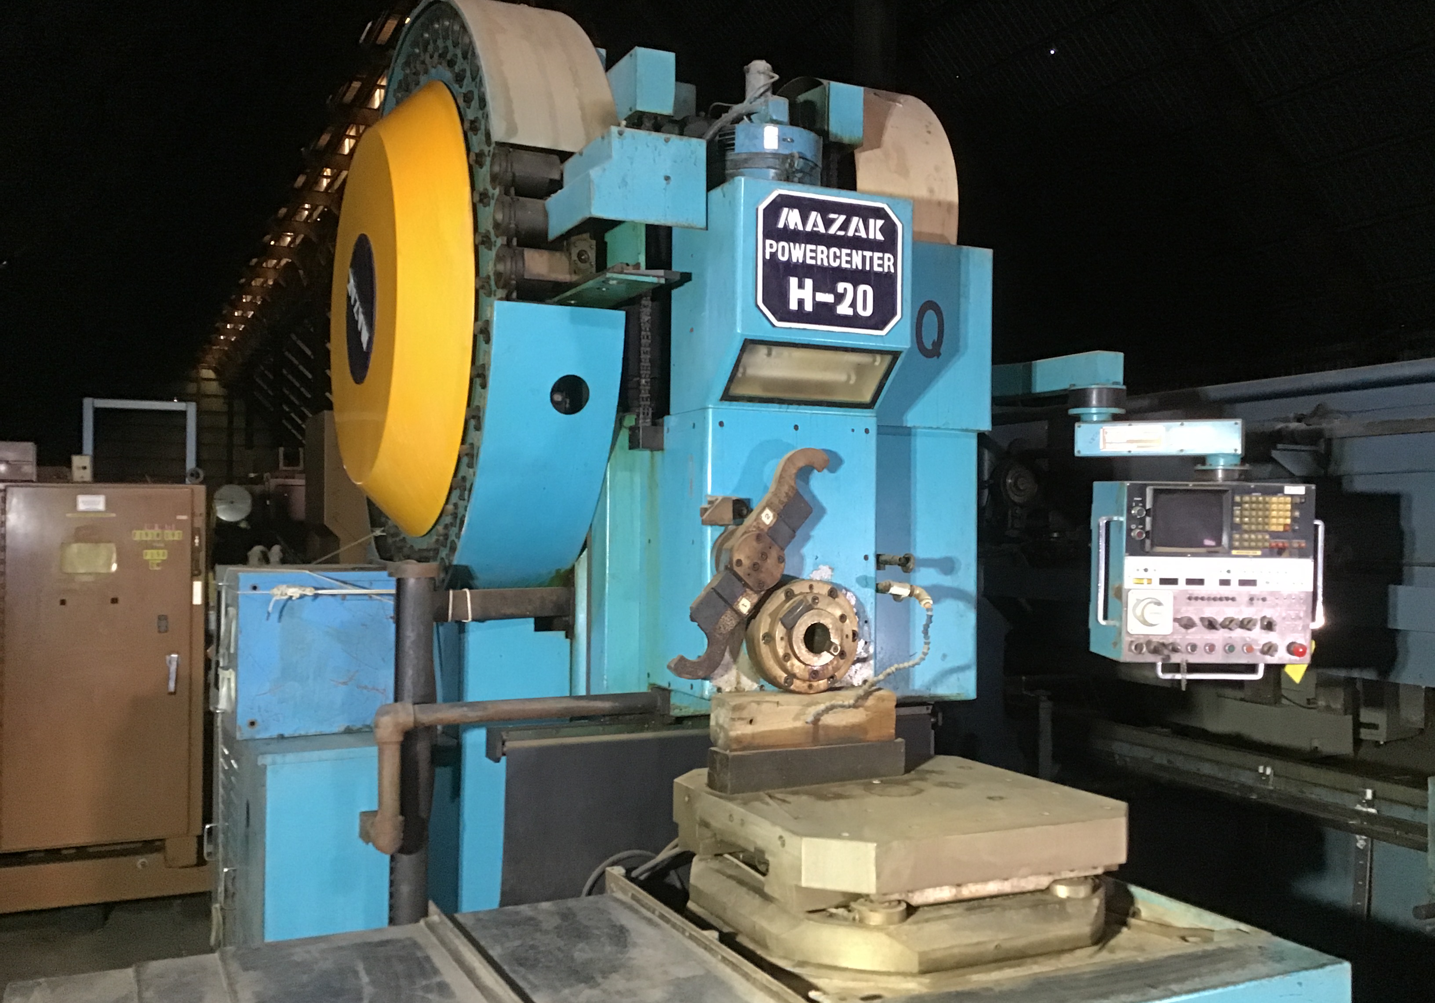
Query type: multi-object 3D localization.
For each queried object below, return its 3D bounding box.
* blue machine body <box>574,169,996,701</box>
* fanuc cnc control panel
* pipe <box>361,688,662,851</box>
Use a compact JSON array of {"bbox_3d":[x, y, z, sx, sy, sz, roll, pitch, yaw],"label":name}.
[{"bbox_3d":[0.325,-0.080,3.413,1.090,1.190,0.950,1,-2,-26],"label":"blue machine body"},{"bbox_3d":[1.328,0.197,3.535,0.560,0.490,0.240,1,1,-3],"label":"fanuc cnc control panel"},{"bbox_3d":[-0.457,0.606,2.955,0.700,0.330,0.150,1,-2,-26],"label":"pipe"}]

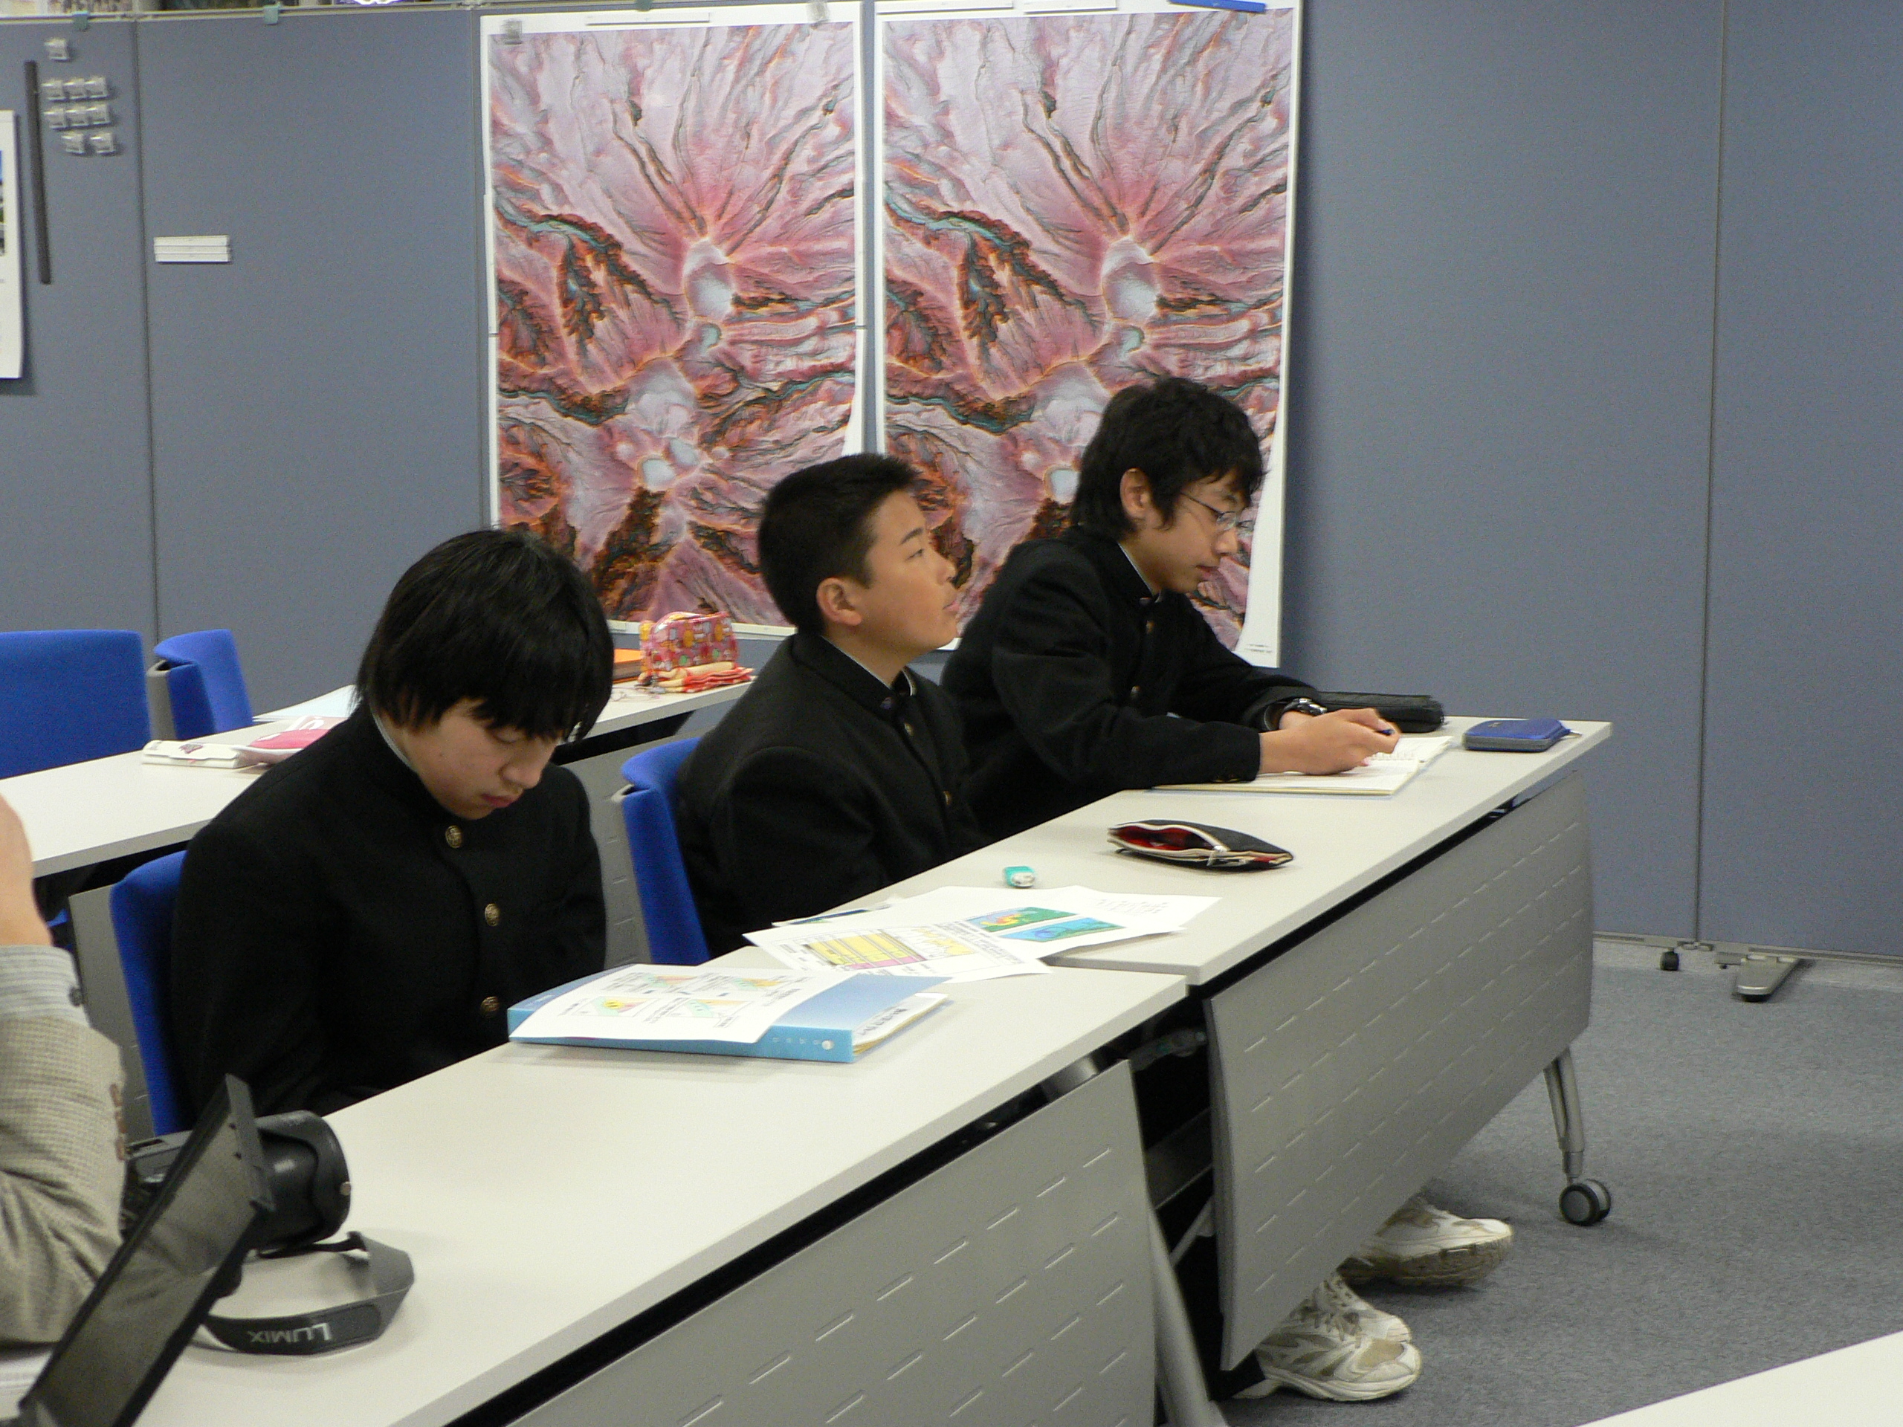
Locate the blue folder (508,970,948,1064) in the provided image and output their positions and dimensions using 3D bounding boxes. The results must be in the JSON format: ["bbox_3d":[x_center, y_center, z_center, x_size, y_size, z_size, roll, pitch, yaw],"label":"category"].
[{"bbox_3d":[-0.191,0.259,2.857,0.308,0.030,0.230,2,8,19],"label":"blue folder"}]

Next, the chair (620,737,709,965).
[{"bbox_3d":[-0.061,0.442,3.881,0.550,0.800,0.500,4,9,29],"label":"chair"}]

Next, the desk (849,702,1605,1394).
[{"bbox_3d":[0.396,0.467,4.036,0.460,0.705,1.800,3,8,23],"label":"desk"}]

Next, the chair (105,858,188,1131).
[{"bbox_3d":[-0.432,0.541,3.167,0.550,0.800,0.500,3,8,23],"label":"chair"}]

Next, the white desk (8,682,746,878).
[{"bbox_3d":[-0.870,0.396,4.585,0.460,0.705,1.800,3,9,24],"label":"white desk"}]

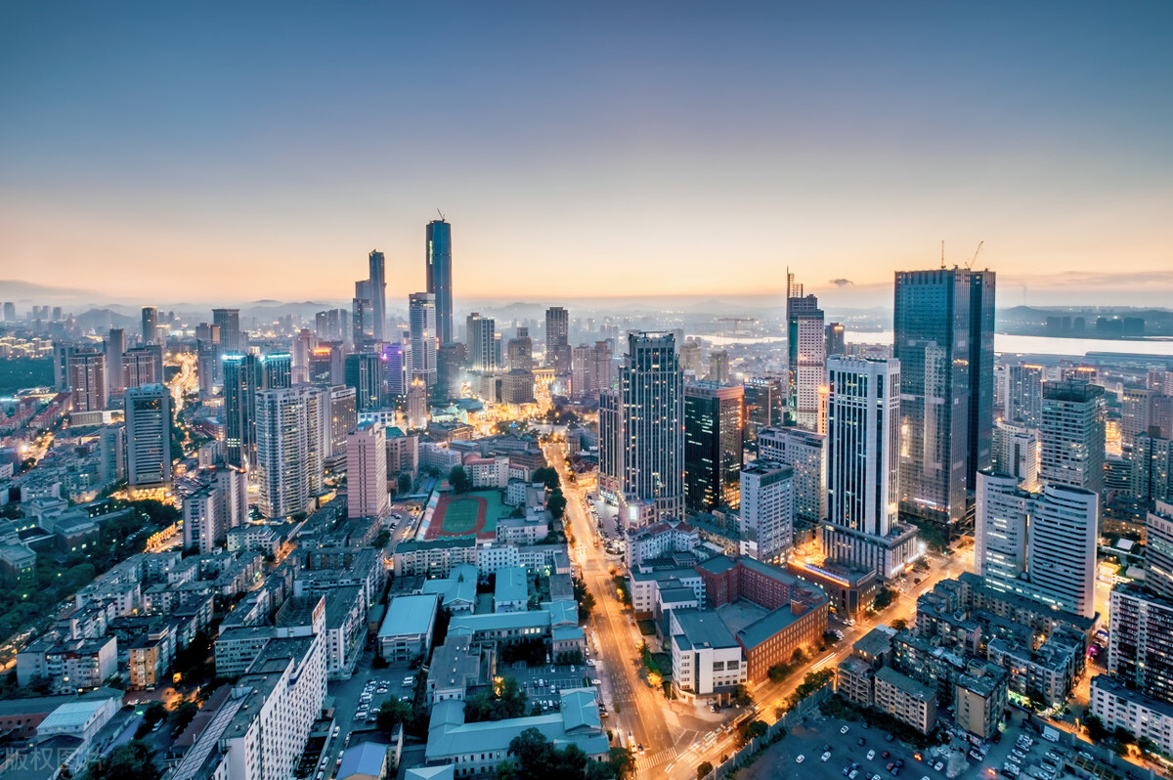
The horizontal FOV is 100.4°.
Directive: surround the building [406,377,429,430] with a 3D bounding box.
[{"bbox_3d":[-246.570,20.610,710.000,26.000,70.000,25.000,-1,6,-12],"label":"building"}]

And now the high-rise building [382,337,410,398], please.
[{"bbox_3d":[-312.860,-21.800,801.430,36.000,126.000,29.000,-1,7,-5],"label":"high-rise building"}]

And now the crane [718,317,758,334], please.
[{"bbox_3d":[803.400,-332.800,2597.920,200.000,100.000,40.000,1,7,8],"label":"crane"}]

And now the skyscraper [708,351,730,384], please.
[{"bbox_3d":[238.000,-24.070,868.923,33.000,95.000,20.000,-5,8,-38],"label":"skyscraper"}]

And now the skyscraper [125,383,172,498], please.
[{"bbox_3d":[-424.510,49.910,475.000,32.000,106.000,22.000,-3,7,-27],"label":"skyscraper"}]

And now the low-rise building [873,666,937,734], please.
[{"bbox_3d":[137.500,134.500,211.000,9.000,16.000,20.000,-5,8,-40],"label":"low-rise building"}]

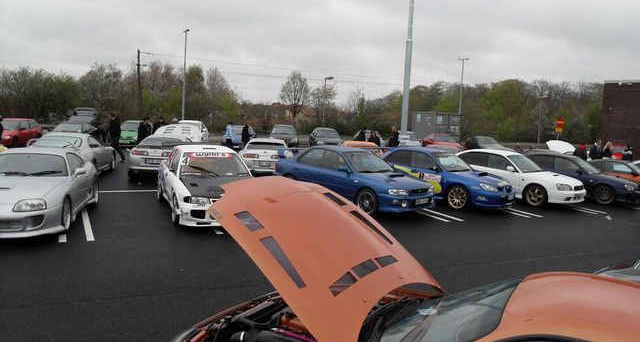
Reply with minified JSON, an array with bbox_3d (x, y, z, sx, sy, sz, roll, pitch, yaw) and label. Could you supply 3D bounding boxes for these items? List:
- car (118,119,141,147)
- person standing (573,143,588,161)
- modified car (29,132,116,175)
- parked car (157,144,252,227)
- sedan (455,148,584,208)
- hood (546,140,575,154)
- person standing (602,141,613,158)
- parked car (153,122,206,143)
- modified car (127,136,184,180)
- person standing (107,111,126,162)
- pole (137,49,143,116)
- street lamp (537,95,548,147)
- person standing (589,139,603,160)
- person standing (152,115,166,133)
[{"bbox_3d":[-10.060,-2.007,28.246,1.680,1.400,4.100,1,6,-20],"label":"car"},{"bbox_3d":[10.170,-0.263,20.390,0.450,1.620,0.500,2,6,-10],"label":"person standing"},{"bbox_3d":[-7.325,-0.505,15.458,1.810,1.280,4.500,2,6,-12],"label":"modified car"},{"bbox_3d":[-2.381,0.164,11.075,1.700,1.410,4.320,1,7,-22],"label":"parked car"},{"bbox_3d":[5.417,0.108,15.652,4.580,1.410,1.700,9,8,43],"label":"sedan"},{"bbox_3d":[11.682,-1.028,24.875,1.400,0.750,0.850,2,6,-10],"label":"hood"},{"bbox_3d":[11.839,-0.378,21.492,0.460,1.670,0.350,2,6,-10],"label":"person standing"},{"bbox_3d":[-7.256,-1.881,28.429,1.720,1.420,4.200,2,6,-8],"label":"parked car"},{"bbox_3d":[-4.815,-0.534,16.775,1.810,1.270,4.510,3,6,-5],"label":"modified car"},{"bbox_3d":[-7.634,-1.309,19.300,0.550,1.810,0.500,3,6,-5],"label":"person standing"},{"bbox_3d":[-20.028,-9.464,58.000,0.300,8.310,0.300,-3,0,0],"label":"pole"},{"bbox_3d":[23.028,-5.119,53.688,0.850,5.250,0.250,5,7,20],"label":"street lamp"},{"bbox_3d":[12.355,-0.430,22.911,0.500,1.780,0.350,0,7,-30],"label":"person standing"},{"bbox_3d":[-6.616,-1.334,21.611,0.500,1.770,0.350,2,6,-15],"label":"person standing"}]

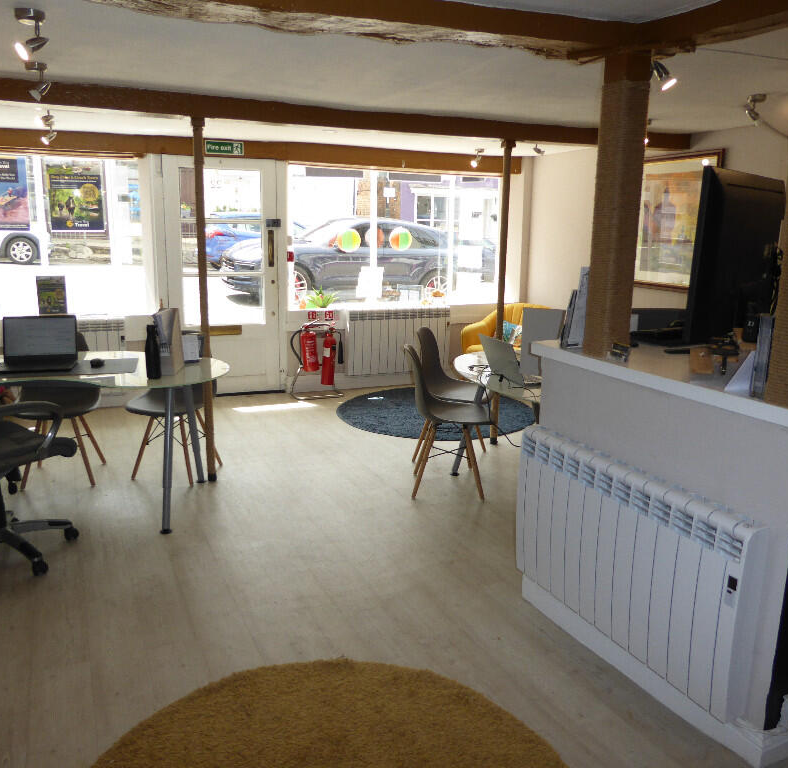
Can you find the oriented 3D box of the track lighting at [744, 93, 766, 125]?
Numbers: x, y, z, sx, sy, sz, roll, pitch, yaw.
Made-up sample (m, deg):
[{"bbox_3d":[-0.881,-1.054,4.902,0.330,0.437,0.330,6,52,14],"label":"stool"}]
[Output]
[{"bbox_3d":[1.953,-1.482,3.820,0.110,0.160,0.110,-3,13,-18],"label":"track lighting"}]

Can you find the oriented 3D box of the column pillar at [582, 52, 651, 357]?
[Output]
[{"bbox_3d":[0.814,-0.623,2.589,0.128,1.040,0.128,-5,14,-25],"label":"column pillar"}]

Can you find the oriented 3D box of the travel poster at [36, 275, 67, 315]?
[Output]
[{"bbox_3d":[-2.661,-0.691,5.511,0.205,0.300,0.030,-2,13,-12],"label":"travel poster"}]

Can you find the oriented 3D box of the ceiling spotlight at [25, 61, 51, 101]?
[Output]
[{"bbox_3d":[-1.521,-1.288,3.035,0.085,0.140,0.100,12,17,39],"label":"ceiling spotlight"}]

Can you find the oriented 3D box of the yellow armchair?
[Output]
[{"bbox_3d":[1.074,-0.318,6.553,0.740,0.780,0.720,9,15,33],"label":"yellow armchair"}]

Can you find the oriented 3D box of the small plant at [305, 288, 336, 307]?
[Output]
[{"bbox_3d":[-0.633,-0.747,6.188,0.260,0.170,0.260,-4,14,-19],"label":"small plant"}]

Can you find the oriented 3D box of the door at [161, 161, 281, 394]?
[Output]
[{"bbox_3d":[-1.414,-0.850,5.885,0.898,1.949,0.060,-4,14,-19],"label":"door"}]

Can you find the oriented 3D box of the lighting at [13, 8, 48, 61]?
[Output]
[{"bbox_3d":[-1.150,-1.103,2.250,0.105,0.135,0.085,-12,18,-44],"label":"lighting"}]

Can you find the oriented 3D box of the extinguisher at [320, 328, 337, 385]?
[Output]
[{"bbox_3d":[-0.572,-0.227,6.342,0.140,0.500,0.140,-2,13,-11],"label":"extinguisher"}]

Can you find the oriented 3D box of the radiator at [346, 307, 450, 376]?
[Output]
[{"bbox_3d":[0.030,-0.390,6.321,0.969,0.591,0.100,-4,14,-19],"label":"radiator"}]

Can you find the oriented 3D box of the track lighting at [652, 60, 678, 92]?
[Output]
[{"bbox_3d":[1.101,-1.264,2.900,0.110,0.140,0.110,-2,13,-12],"label":"track lighting"}]

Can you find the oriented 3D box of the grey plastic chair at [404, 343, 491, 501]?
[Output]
[{"bbox_3d":[0.309,0.195,4.006,0.510,0.820,0.465,2,13,3],"label":"grey plastic chair"}]

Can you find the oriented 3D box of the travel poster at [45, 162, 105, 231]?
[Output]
[{"bbox_3d":[-2.578,-1.517,5.774,0.400,0.540,0.020,-5,14,-23],"label":"travel poster"}]

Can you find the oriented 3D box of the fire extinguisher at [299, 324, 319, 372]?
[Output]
[{"bbox_3d":[-0.716,-0.301,6.014,0.160,0.410,0.170,-7,13,-10],"label":"fire extinguisher"}]

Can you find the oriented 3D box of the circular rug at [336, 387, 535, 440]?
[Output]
[{"bbox_3d":[0.337,0.210,5.883,1.660,0.020,1.660,1,12,0],"label":"circular rug"}]

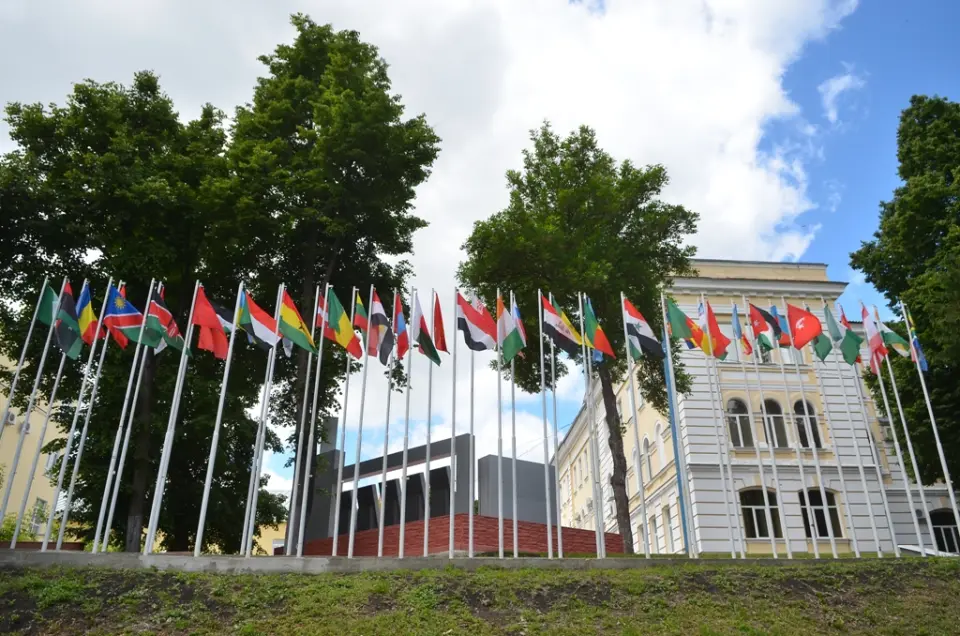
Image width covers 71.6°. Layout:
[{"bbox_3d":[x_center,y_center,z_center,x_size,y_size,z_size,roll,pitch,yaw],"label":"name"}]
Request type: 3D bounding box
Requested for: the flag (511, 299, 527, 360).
[{"bbox_3d":[1.024,0.233,17.186,0.370,1.730,0.330,1,-23,-2],"label":"flag"}]

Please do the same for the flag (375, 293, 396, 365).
[{"bbox_3d":[-2.198,0.243,15.395,0.750,1.600,0.300,18,-29,-36],"label":"flag"}]

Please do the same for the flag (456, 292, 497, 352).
[{"bbox_3d":[-0.072,0.094,15.938,0.913,1.509,0.350,1,-23,-3],"label":"flag"}]

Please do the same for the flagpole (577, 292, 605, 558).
[{"bbox_3d":[2.396,2.118,14.692,0.080,5.998,0.080,1,-23,-2],"label":"flagpole"}]

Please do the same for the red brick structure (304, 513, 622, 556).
[{"bbox_3d":[-0.946,7.230,20.831,6.700,0.880,8.800,20,-30,-39],"label":"red brick structure"}]

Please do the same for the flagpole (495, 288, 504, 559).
[{"bbox_3d":[0.436,2.073,14.598,0.080,6.020,0.080,1,-23,-2],"label":"flagpole"}]

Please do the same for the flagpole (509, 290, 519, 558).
[{"bbox_3d":[0.799,2.312,15.807,0.090,6.550,0.090,0,-23,0],"label":"flagpole"}]

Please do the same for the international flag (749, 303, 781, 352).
[{"bbox_3d":[7.023,0.224,16.397,0.756,1.290,0.400,1,-23,-3],"label":"international flag"}]

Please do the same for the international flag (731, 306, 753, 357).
[{"bbox_3d":[6.894,0.349,17.469,0.330,1.560,0.330,1,-23,-2],"label":"international flag"}]

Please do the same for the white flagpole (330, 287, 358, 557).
[{"bbox_3d":[-3.124,2.208,15.614,0.090,6.550,0.090,0,-23,0],"label":"white flagpole"}]

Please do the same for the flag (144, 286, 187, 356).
[{"bbox_3d":[-7.057,0.053,15.246,1.110,1.710,0.400,1,-23,-2],"label":"flag"}]

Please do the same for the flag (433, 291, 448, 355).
[{"bbox_3d":[-0.953,0.094,16.256,0.386,1.642,0.350,1,-23,-3],"label":"flag"}]

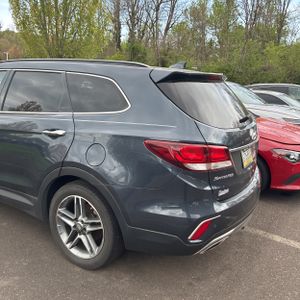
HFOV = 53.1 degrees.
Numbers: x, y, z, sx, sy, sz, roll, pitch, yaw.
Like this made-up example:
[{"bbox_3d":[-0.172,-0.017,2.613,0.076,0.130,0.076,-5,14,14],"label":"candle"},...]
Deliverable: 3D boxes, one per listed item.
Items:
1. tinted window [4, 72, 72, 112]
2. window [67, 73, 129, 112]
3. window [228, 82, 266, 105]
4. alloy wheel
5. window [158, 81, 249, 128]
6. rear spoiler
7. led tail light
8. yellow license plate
[{"bbox_3d":[-0.931,-0.496,2.558,0.876,0.391,0.050,6,-9,31],"label":"tinted window"},{"bbox_3d":[-0.407,-0.428,2.246,0.640,0.326,0.050,5,-9,27],"label":"window"},{"bbox_3d":[2.115,-1.335,7.100,1.300,0.180,0.800,-12,56,-49],"label":"window"},{"bbox_3d":[-0.506,0.596,2.429,0.510,0.510,0.200,6,12,31],"label":"alloy wheel"},{"bbox_3d":[0.590,-0.391,2.574,0.180,0.530,1.220,-40,-13,30],"label":"window"},{"bbox_3d":[0.489,-0.620,2.597,0.370,0.155,1.220,6,12,31],"label":"rear spoiler"},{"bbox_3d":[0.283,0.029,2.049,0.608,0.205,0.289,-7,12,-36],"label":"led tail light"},{"bbox_3d":[0.818,0.056,2.509,0.020,0.155,0.305,-7,5,32],"label":"yellow license plate"}]

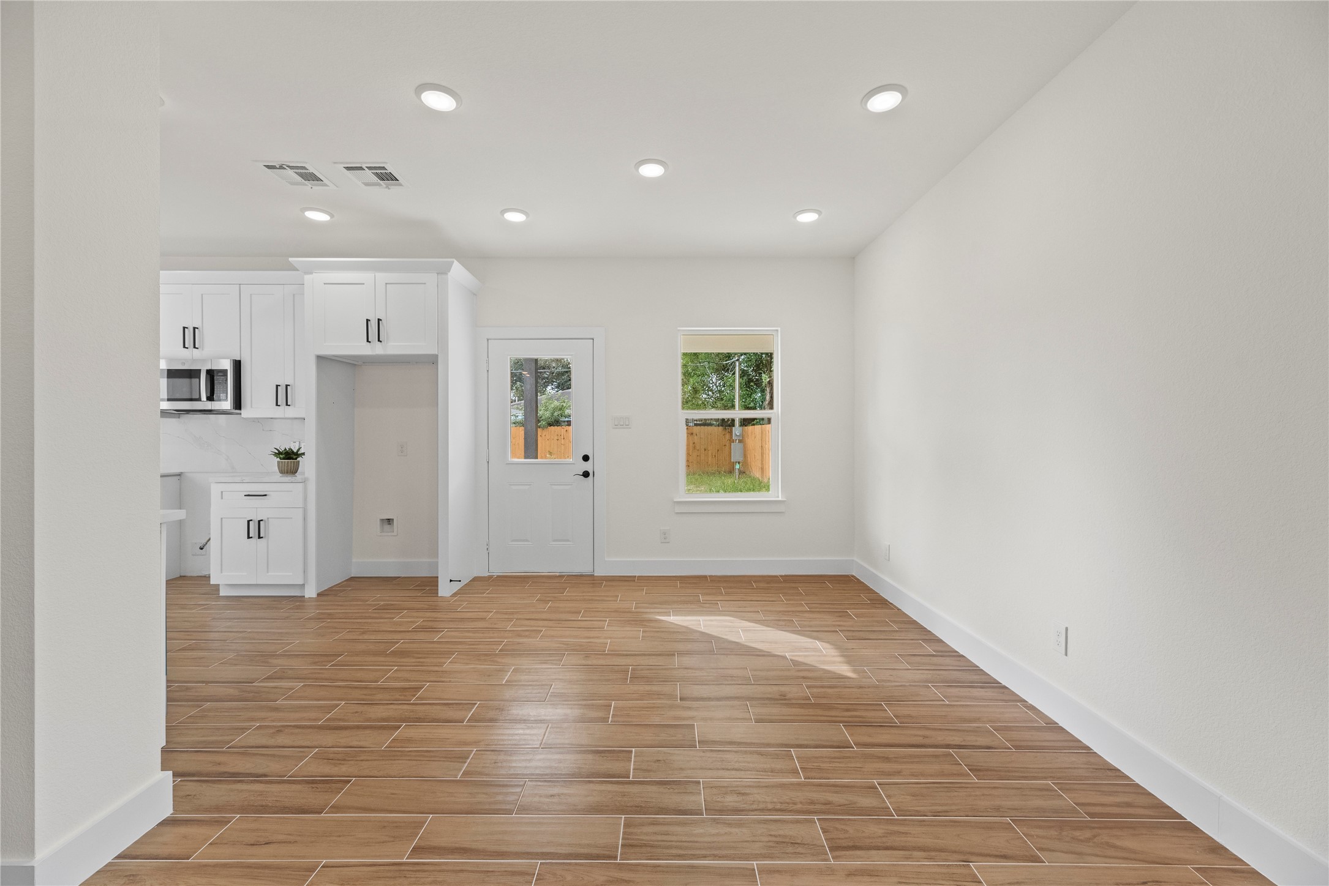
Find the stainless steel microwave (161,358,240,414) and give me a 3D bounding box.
[{"bbox_3d":[-3.770,-0.450,4.260,0.756,0.420,0.400,0,0,0],"label":"stainless steel microwave"}]

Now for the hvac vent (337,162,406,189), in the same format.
[{"bbox_3d":[-1.730,-1.587,3.085,0.305,0.016,0.305,0,0,0],"label":"hvac vent"}]

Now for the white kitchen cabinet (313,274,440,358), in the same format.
[{"bbox_3d":[-2.169,-0.974,4.161,0.925,0.615,0.579,0,1,0],"label":"white kitchen cabinet"}]

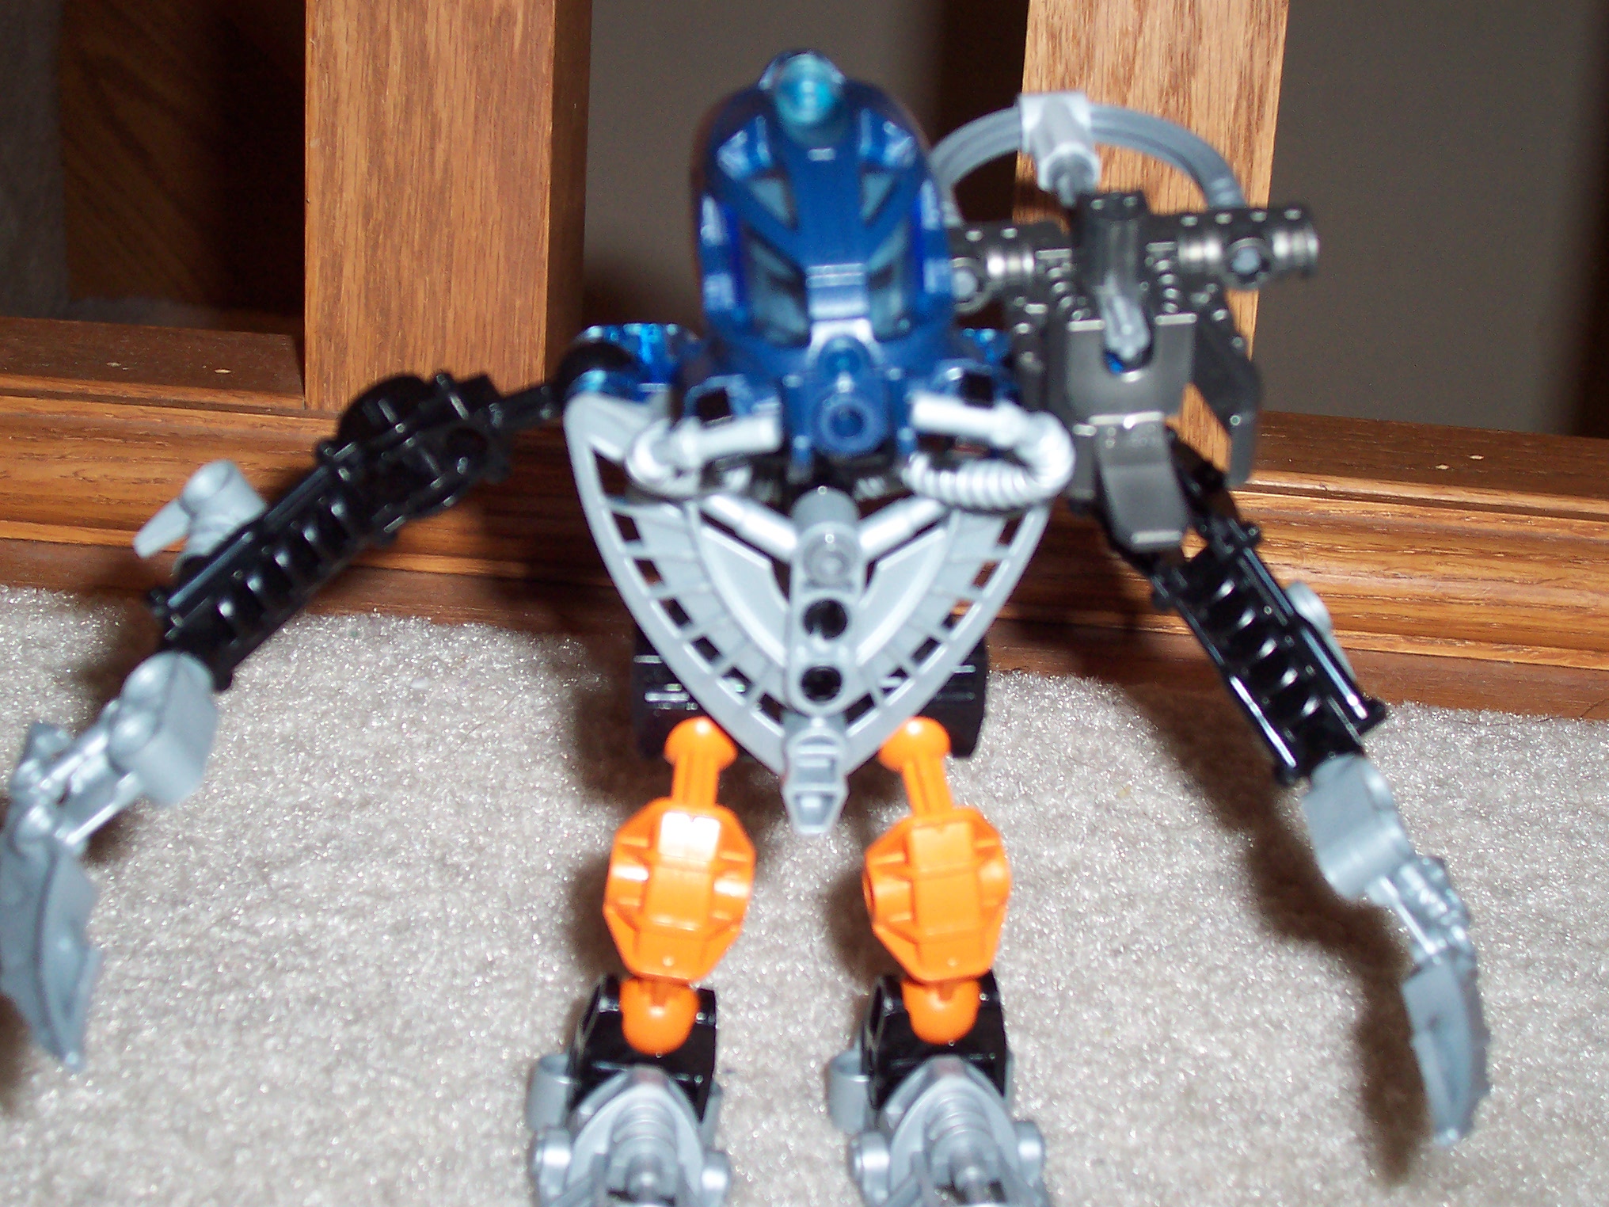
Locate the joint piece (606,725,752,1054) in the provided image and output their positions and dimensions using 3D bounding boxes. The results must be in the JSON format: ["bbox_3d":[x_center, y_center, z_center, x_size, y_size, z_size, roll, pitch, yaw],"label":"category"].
[{"bbox_3d":[-0.017,0.038,0.357,0.020,0.049,0.015,9,15,-2],"label":"joint piece"}]

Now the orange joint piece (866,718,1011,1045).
[{"bbox_3d":[0.018,0.038,0.360,0.020,0.049,0.015,-10,22,-7],"label":"orange joint piece"}]

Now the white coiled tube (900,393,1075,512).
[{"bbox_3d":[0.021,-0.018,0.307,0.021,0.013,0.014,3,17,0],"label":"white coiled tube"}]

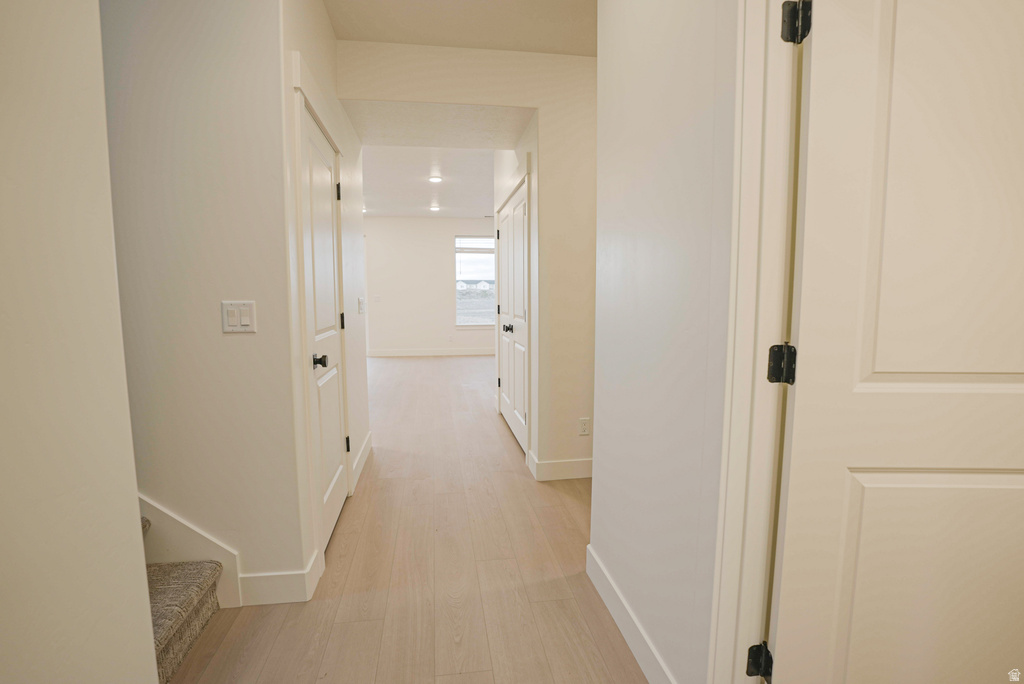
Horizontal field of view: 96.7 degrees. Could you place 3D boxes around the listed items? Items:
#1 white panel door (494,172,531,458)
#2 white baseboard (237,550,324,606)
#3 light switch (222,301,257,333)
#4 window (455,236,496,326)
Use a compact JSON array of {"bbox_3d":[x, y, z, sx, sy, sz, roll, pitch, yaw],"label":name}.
[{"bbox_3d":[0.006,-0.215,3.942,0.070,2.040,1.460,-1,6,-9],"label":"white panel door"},{"bbox_3d":[-0.943,0.964,1.877,0.265,0.131,0.184,-1,6,-10],"label":"white baseboard"},{"bbox_3d":[-1.009,-0.091,1.682,0.114,0.117,0.012,-1,6,-10],"label":"light switch"},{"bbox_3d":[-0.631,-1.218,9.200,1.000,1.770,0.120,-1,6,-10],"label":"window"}]

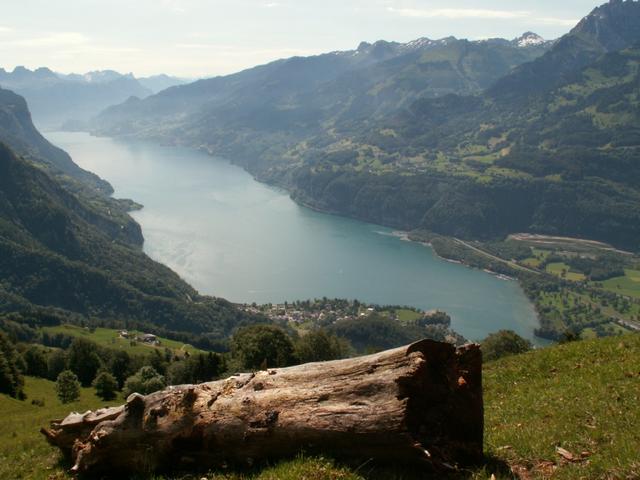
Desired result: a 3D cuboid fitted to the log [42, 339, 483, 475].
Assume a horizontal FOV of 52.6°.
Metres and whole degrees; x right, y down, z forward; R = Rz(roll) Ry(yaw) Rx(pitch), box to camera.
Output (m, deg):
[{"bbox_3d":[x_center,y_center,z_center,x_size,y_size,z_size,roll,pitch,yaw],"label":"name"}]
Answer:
[{"bbox_3d":[-0.423,1.015,3.588,2.432,0.570,0.580,-10,9,20],"label":"log"}]

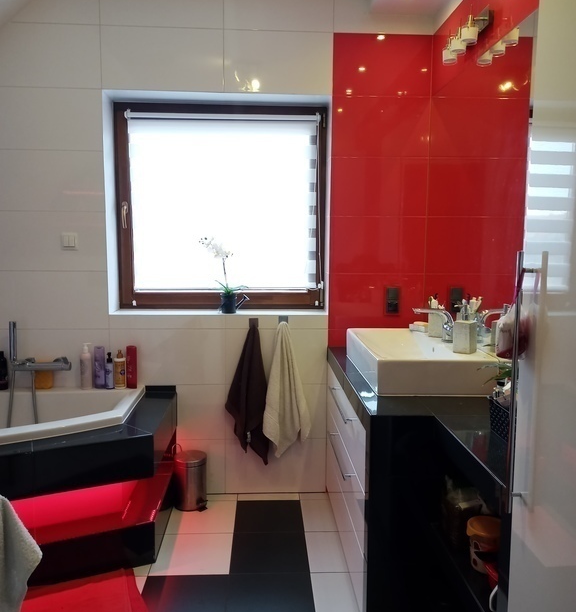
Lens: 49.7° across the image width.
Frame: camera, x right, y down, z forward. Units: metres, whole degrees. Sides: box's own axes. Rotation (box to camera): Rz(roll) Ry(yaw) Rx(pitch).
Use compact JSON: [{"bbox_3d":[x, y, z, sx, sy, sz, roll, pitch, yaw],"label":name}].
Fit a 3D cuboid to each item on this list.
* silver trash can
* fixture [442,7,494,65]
[{"bbox_3d":[-0.485,0.894,3.172,0.200,0.255,0.168,6,8,42],"label":"silver trash can"},{"bbox_3d":[0.702,-1.070,2.453,0.112,0.155,0.328,0,6,-3],"label":"fixture"}]

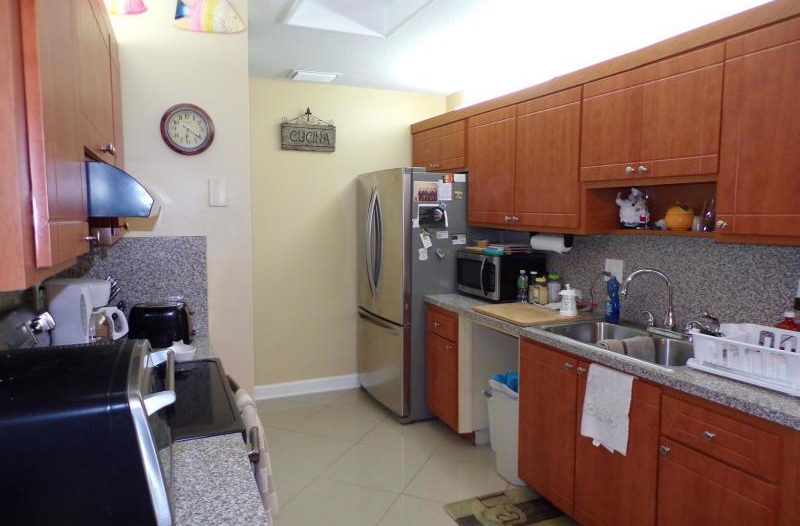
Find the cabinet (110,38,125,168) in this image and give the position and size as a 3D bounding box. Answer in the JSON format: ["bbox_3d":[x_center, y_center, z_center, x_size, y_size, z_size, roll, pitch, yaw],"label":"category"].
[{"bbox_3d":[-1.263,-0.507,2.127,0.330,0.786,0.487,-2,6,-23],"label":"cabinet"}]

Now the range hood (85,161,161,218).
[{"bbox_3d":[-0.933,-0.193,1.544,0.475,0.135,0.765,-2,5,-22],"label":"range hood"}]

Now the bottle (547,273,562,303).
[{"bbox_3d":[0.955,0.167,3.430,0.078,0.178,0.078,-2,6,-23],"label":"bottle"}]

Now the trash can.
[{"bbox_3d":[0.683,0.928,3.150,0.280,0.520,0.380,-2,6,-23],"label":"trash can"}]

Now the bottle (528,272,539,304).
[{"bbox_3d":[0.836,0.153,3.482,0.062,0.200,0.062,0,5,0],"label":"bottle"}]

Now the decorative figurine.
[{"bbox_3d":[1.162,-0.274,2.785,0.153,0.210,0.124,2,6,22],"label":"decorative figurine"}]

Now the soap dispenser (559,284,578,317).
[{"bbox_3d":[0.940,0.200,3.075,0.095,0.172,0.095,3,6,26],"label":"soap dispenser"}]

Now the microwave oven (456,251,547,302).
[{"bbox_3d":[0.678,0.083,3.747,0.360,0.285,0.500,-2,6,-24],"label":"microwave oven"}]

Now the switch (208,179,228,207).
[{"bbox_3d":[-0.830,-0.320,2.541,0.080,0.123,0.010,-2,6,-23],"label":"switch"}]

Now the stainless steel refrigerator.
[{"bbox_3d":[0.153,0.199,4.324,0.780,1.760,0.900,-2,6,-23],"label":"stainless steel refrigerator"}]

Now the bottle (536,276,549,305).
[{"bbox_3d":[0.901,0.175,3.527,0.072,0.180,0.072,0,5,0],"label":"bottle"}]

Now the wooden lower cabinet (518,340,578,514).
[{"bbox_3d":[0.962,0.765,2.786,0.554,0.740,0.429,-2,6,-23],"label":"wooden lower cabinet"}]

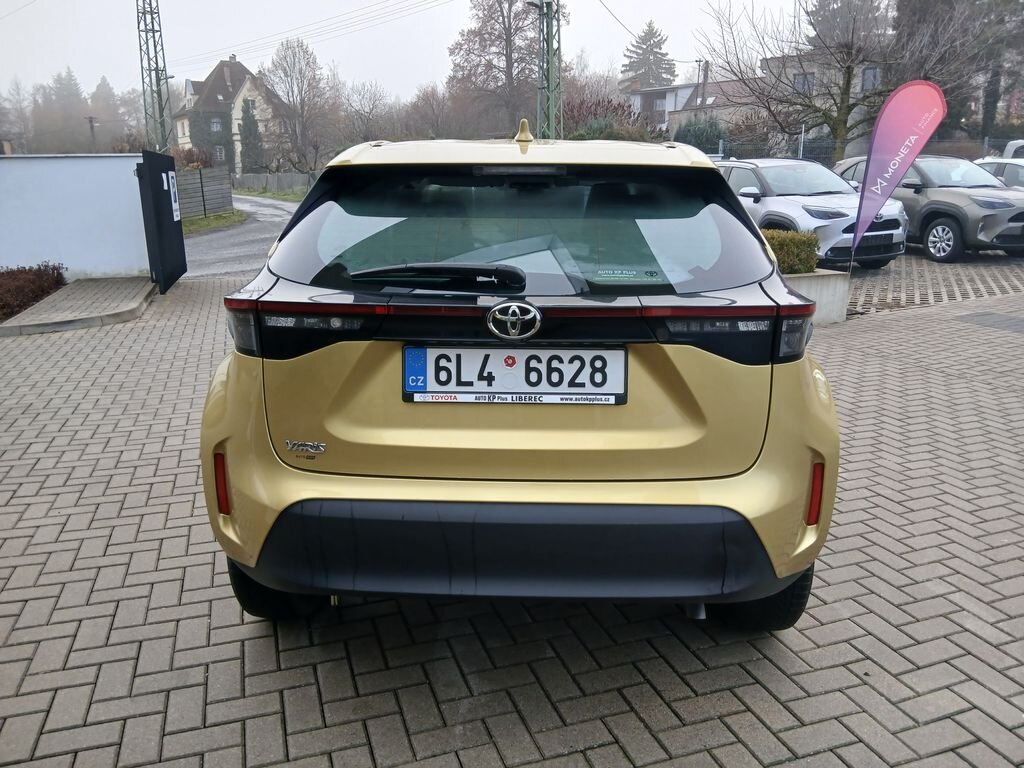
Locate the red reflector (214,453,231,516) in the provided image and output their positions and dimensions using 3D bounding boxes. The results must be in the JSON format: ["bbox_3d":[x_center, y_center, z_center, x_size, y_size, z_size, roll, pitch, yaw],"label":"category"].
[{"bbox_3d":[-0.753,0.262,1.998,0.032,0.172,0.030,6,14,21],"label":"red reflector"}]

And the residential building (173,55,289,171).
[{"bbox_3d":[-33.189,-32.006,91.000,11.300,13.400,11.000,-9,16,-29],"label":"residential building"}]

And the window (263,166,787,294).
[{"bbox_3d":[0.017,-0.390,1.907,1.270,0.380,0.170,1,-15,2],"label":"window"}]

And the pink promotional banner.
[{"bbox_3d":[4.221,-2.386,8.400,0.830,1.760,0.100,3,15,12],"label":"pink promotional banner"}]

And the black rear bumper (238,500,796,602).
[{"bbox_3d":[0.006,0.386,1.914,1.500,0.285,0.270,1,13,2],"label":"black rear bumper"}]

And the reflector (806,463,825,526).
[{"bbox_3d":[0.756,0.276,1.915,0.030,0.162,0.030,-5,15,-17],"label":"reflector"}]

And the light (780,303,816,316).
[{"bbox_3d":[0.689,-0.179,1.850,0.105,0.032,0.070,-2,14,-6],"label":"light"}]

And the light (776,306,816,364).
[{"bbox_3d":[0.690,-0.124,1.874,0.120,0.145,0.140,1,13,2],"label":"light"}]

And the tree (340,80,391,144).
[{"bbox_3d":[-12.953,-22.325,68.000,4.500,9.300,4.500,0,12,0],"label":"tree"}]

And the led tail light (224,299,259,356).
[{"bbox_3d":[-0.665,-0.139,1.895,0.108,0.142,0.115,3,14,11],"label":"led tail light"}]

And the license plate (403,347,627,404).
[{"bbox_3d":[0.006,-0.020,1.835,0.528,0.133,0.020,0,14,2],"label":"license plate"}]

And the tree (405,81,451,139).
[{"bbox_3d":[-8.350,-25.050,76.000,4.600,9.500,4.600,0,12,0],"label":"tree"}]

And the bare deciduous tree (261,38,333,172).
[{"bbox_3d":[-21.575,-27.883,77.000,7.000,12.800,7.000,-1,14,0],"label":"bare deciduous tree"}]

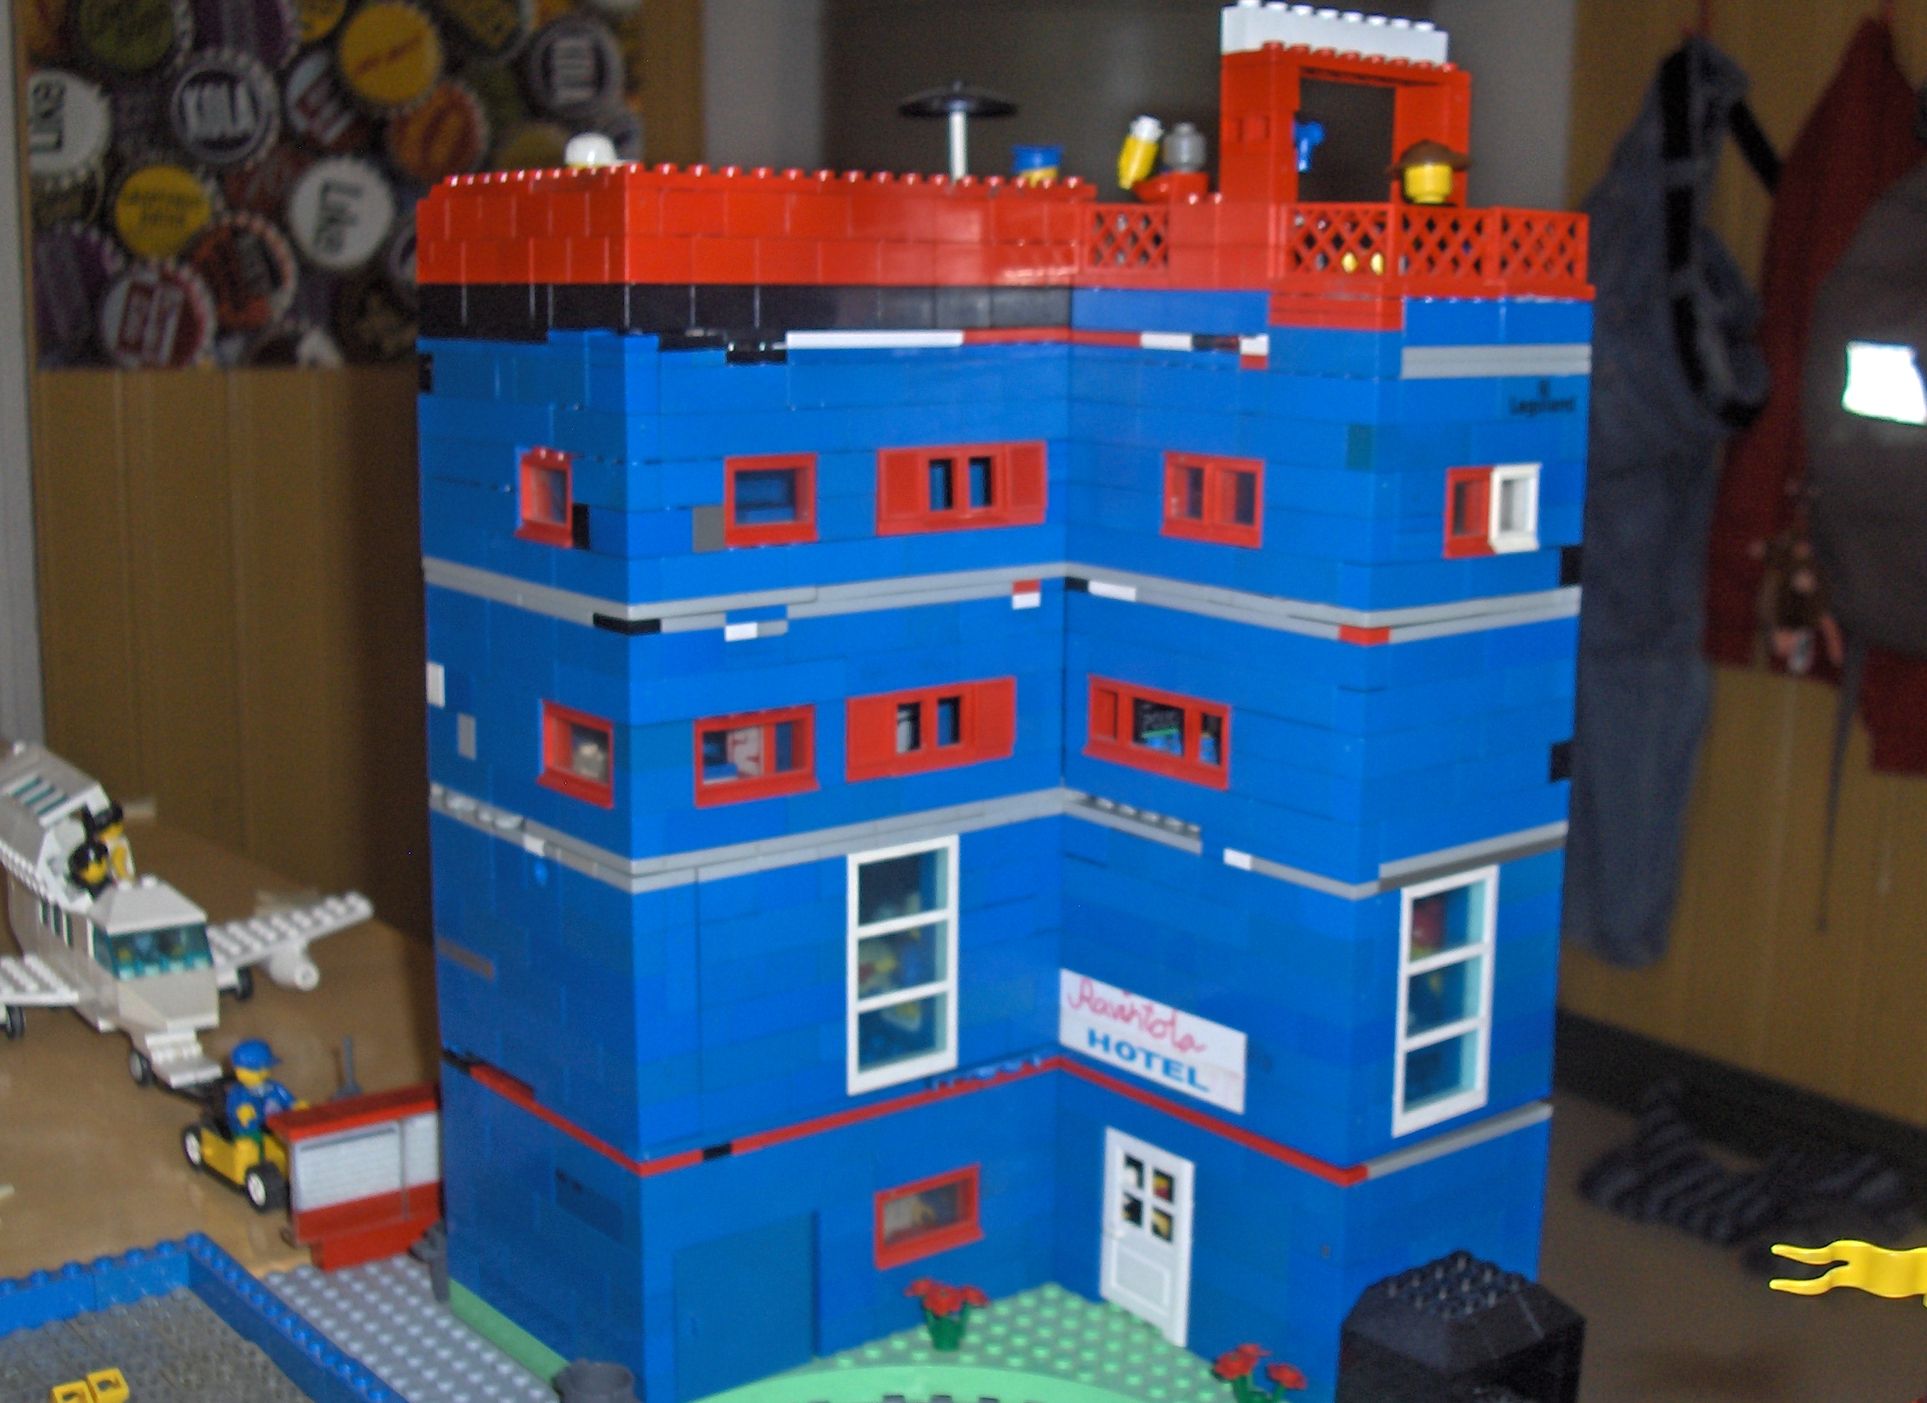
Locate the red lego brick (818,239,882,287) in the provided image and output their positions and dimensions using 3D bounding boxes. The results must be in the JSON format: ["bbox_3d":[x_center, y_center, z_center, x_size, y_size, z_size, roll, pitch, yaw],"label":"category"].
[{"bbox_3d":[-0.027,-0.097,0.536,0.016,0.010,0.008,-8,14,-38],"label":"red lego brick"}]

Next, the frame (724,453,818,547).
[{"bbox_3d":[-0.043,-0.044,0.531,0.024,0.019,0.009,-8,14,-37],"label":"frame"}]

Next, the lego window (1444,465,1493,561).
[{"bbox_3d":[0.107,-0.042,0.531,0.016,0.020,0.009,-8,14,-38],"label":"lego window"}]

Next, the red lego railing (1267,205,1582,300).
[{"bbox_3d":[0.103,-0.098,0.533,0.071,0.019,0.032,-8,14,-38],"label":"red lego railing"}]

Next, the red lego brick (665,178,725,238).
[{"bbox_3d":[-0.058,-0.102,0.510,0.016,0.011,0.008,-8,14,-38],"label":"red lego brick"}]

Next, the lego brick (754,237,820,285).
[{"bbox_3d":[-0.040,-0.095,0.526,0.016,0.010,0.008,-8,14,-38],"label":"lego brick"}]

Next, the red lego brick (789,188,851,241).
[{"bbox_3d":[-0.033,-0.105,0.528,0.016,0.010,0.008,-8,14,-37],"label":"red lego brick"}]

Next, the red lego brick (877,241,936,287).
[{"bbox_3d":[-0.015,-0.098,0.544,0.016,0.010,0.008,-8,14,-37],"label":"red lego brick"}]

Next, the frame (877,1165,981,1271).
[{"bbox_3d":[-0.010,0.123,0.591,0.032,0.019,0.009,-8,14,-37],"label":"frame"}]

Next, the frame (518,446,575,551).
[{"bbox_3d":[-0.089,-0.045,0.538,0.009,0.020,0.024,-8,14,-38],"label":"frame"}]

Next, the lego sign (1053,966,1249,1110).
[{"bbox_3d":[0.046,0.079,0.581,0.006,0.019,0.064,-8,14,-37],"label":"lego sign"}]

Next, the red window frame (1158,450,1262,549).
[{"bbox_3d":[0.058,-0.046,0.547,0.009,0.020,0.032,-8,14,-38],"label":"red window frame"}]

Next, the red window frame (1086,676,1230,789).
[{"bbox_3d":[0.047,0.007,0.568,0.009,0.019,0.048,-8,14,-37],"label":"red window frame"}]

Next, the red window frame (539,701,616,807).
[{"bbox_3d":[-0.082,0.011,0.539,0.009,0.020,0.032,-8,14,-38],"label":"red window frame"}]

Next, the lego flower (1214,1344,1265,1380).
[{"bbox_3d":[0.061,0.147,0.543,0.010,0.005,0.010,-8,14,-37],"label":"lego flower"}]

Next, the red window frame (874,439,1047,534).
[{"bbox_3d":[-0.002,-0.049,0.563,0.049,0.019,0.009,-8,14,-37],"label":"red window frame"}]

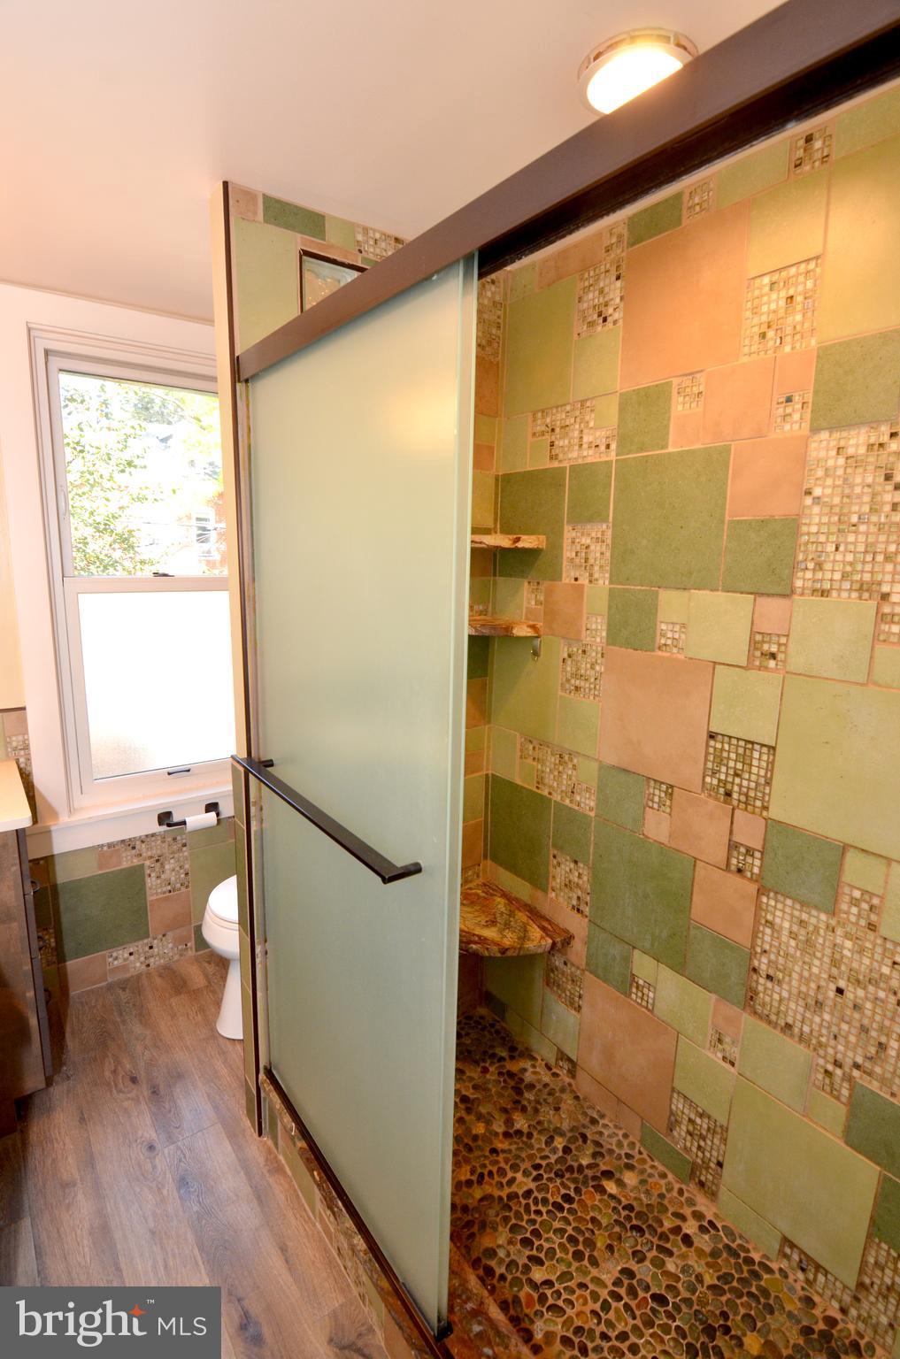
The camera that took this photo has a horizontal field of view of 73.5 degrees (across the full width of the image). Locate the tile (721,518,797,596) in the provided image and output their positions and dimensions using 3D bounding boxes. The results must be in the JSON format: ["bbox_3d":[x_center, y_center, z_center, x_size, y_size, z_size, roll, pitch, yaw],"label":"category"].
[{"bbox_3d":[0.642,-0.252,1.245,0.010,0.150,0.150,-6,12,-35],"label":"tile"}]

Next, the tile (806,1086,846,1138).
[{"bbox_3d":[0.788,0.899,1.256,0.010,0.071,0.071,-8,14,-38],"label":"tile"}]

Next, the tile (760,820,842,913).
[{"bbox_3d":[0.719,0.379,1.232,0.011,0.149,0.149,-6,12,-35],"label":"tile"}]

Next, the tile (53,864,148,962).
[{"bbox_3d":[-1.309,0.878,2.274,0.303,0.309,0.010,-7,13,-36],"label":"tile"}]

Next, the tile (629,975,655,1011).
[{"bbox_3d":[0.511,0.824,1.595,0.011,0.074,0.074,-6,12,-35],"label":"tile"}]

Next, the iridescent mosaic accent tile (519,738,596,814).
[{"bbox_3d":[0.317,0.281,1.794,0.012,0.152,0.310,-7,12,-36],"label":"iridescent mosaic accent tile"}]

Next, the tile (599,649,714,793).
[{"bbox_3d":[0.499,0.089,1.484,0.010,0.298,0.298,-8,14,-38],"label":"tile"}]

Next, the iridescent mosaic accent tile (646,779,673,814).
[{"bbox_3d":[0.522,0.289,1.495,0.008,0.074,0.074,-6,12,-35],"label":"iridescent mosaic accent tile"}]

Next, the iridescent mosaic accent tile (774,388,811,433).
[{"bbox_3d":[0.667,-0.521,1.174,0.012,0.074,0.072,-7,12,-36],"label":"iridescent mosaic accent tile"}]

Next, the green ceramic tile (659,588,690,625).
[{"bbox_3d":[0.524,-0.171,1.405,0.010,0.074,0.075,-6,13,-35],"label":"green ceramic tile"}]

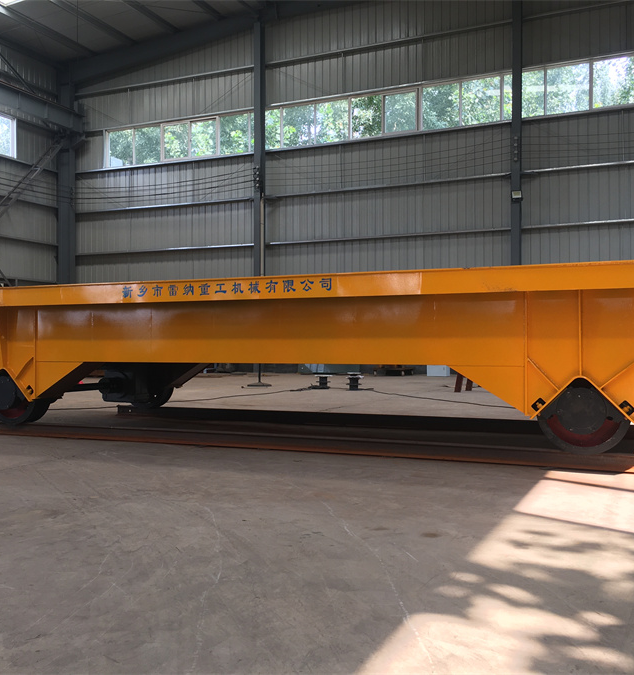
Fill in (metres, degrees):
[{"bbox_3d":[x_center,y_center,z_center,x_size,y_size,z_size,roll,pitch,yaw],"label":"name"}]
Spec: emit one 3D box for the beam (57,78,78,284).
[{"bbox_3d":[-8.350,-3.800,25.200,0.500,9.700,0.260,0,-1,24],"label":"beam"}]

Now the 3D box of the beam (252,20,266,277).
[{"bbox_3d":[-1.670,-4.100,22.200,0.210,10.250,0.310,0,-1,24],"label":"beam"}]

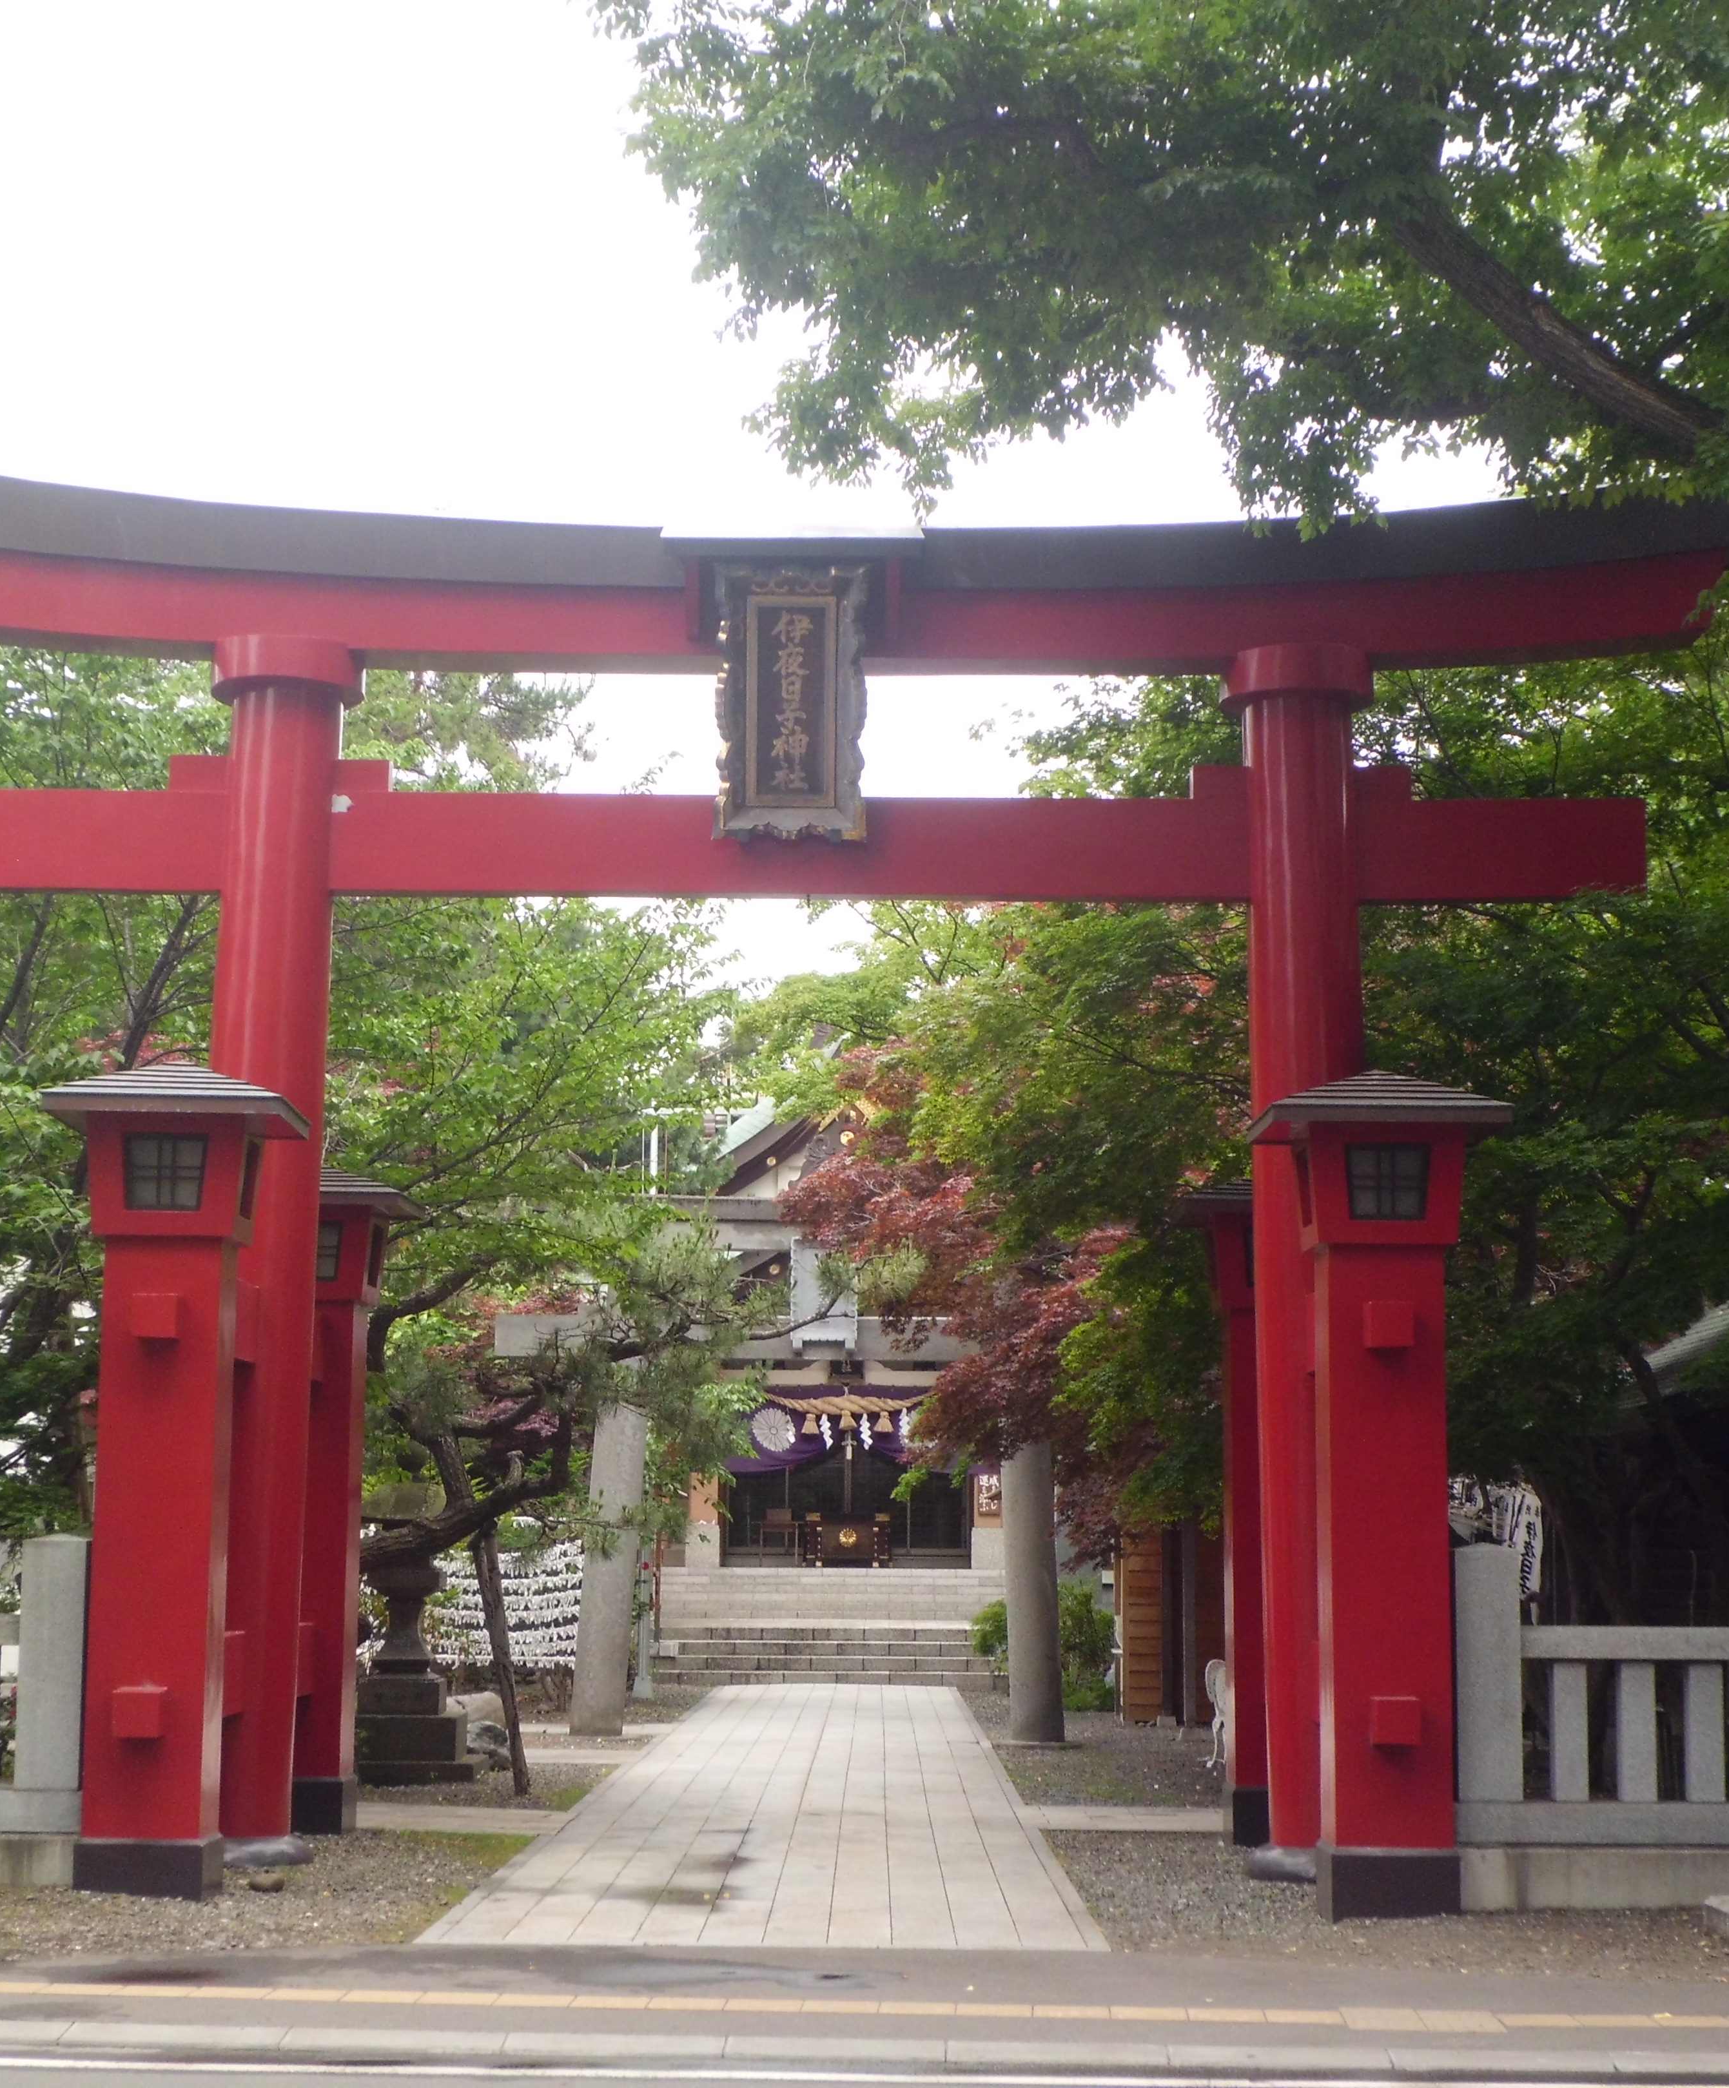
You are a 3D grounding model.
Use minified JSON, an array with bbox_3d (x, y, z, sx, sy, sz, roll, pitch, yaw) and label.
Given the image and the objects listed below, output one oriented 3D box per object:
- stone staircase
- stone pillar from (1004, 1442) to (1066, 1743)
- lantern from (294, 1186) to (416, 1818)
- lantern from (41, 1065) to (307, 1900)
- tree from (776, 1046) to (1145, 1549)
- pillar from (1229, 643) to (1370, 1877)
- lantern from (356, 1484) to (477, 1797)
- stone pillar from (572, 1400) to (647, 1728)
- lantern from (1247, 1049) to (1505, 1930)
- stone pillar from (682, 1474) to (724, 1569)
[{"bbox_3d":[-0.221,7.278,47.454,4.500,1.320,7.000,0,-8,0],"label":"stone staircase"},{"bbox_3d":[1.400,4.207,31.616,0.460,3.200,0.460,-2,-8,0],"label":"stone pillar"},{"bbox_3d":[-3.115,2.500,21.167,1.030,3.710,1.030,0,-8,0],"label":"lantern"},{"bbox_3d":[-3.114,1.926,16.906,1.030,3.710,1.030,0,-8,0],"label":"lantern"},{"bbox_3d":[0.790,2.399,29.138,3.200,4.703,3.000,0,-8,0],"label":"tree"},{"bbox_3d":[2.253,1.047,18.972,0.740,6.096,0.740,-1,-8,0],"label":"pillar"},{"bbox_3d":[-3.098,3.911,25.619,0.950,2.105,0.950,0,-8,0],"label":"lantern"},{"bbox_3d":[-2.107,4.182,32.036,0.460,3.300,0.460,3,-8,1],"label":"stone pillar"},{"bbox_3d":[2.306,1.984,16.878,1.030,3.740,1.030,0,-8,0],"label":"lantern"},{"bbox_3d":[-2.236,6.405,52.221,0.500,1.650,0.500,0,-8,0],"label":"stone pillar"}]

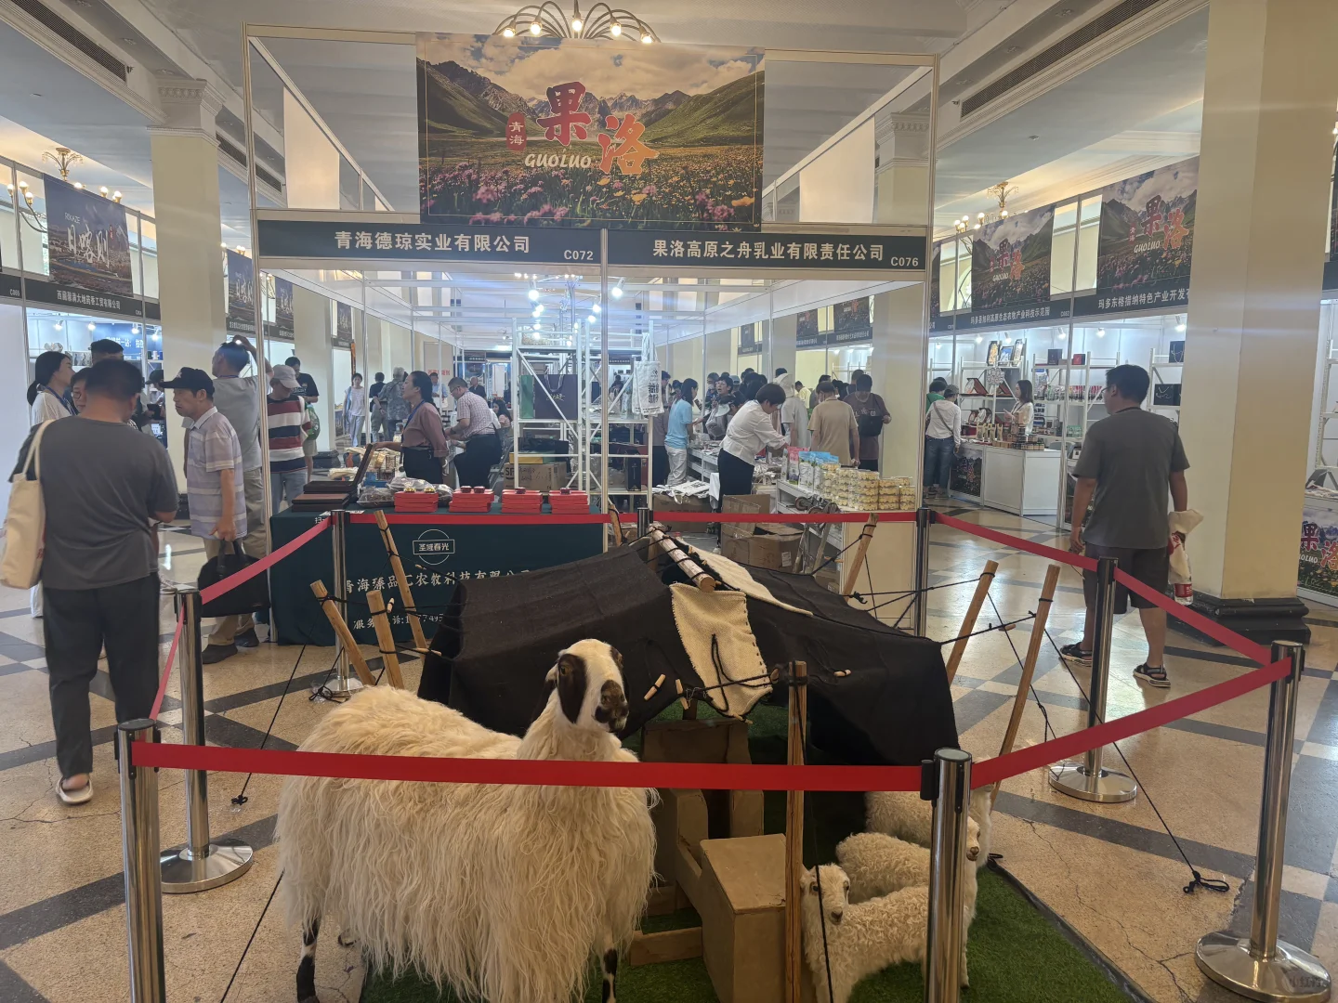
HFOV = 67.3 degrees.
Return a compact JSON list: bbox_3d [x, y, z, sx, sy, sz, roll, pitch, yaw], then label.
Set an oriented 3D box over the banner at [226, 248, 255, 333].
[{"bbox_3d":[-7.000,-3.416,16.655,0.050,1.250,2.050,-1,7,-8],"label":"banner"}]

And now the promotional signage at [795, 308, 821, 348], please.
[{"bbox_3d":[2.803,-3.814,20.624,0.050,1.140,2.000,-1,7,-8],"label":"promotional signage"}]

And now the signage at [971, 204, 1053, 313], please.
[{"bbox_3d":[4.052,-2.864,11.999,0.050,1.060,2.050,0,7,-7],"label":"signage"}]

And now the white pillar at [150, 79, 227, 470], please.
[{"bbox_3d":[-5.194,-2.131,11.031,0.580,4.620,0.610,0,7,-7],"label":"white pillar"}]

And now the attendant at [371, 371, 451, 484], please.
[{"bbox_3d":[-2.051,-0.223,8.000,0.600,1.610,0.480,-1,7,-11],"label":"attendant"}]

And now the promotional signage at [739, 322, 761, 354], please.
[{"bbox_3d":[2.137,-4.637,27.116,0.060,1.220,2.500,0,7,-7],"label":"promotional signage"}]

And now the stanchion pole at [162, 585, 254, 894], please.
[{"bbox_3d":[-1.504,0.735,3.187,0.320,0.912,0.320,0,7,-7],"label":"stanchion pole"}]

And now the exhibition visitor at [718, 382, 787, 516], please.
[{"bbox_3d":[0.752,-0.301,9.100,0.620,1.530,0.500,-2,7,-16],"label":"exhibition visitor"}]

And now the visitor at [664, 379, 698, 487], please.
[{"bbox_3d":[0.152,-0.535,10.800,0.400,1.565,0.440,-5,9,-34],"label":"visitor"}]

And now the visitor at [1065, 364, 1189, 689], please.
[{"bbox_3d":[2.467,0.106,5.475,0.580,1.660,0.500,-1,7,-9],"label":"visitor"}]

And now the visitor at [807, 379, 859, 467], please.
[{"bbox_3d":[1.617,-0.413,9.900,0.530,1.570,0.360,-1,7,-9],"label":"visitor"}]

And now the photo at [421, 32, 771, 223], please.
[{"bbox_3d":[-0.428,-2.094,5.751,1.975,1.035,0.050,0,7,-6],"label":"photo"}]

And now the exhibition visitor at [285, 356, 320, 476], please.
[{"bbox_3d":[-4.131,-0.729,11.300,0.500,1.770,0.380,-3,8,-27],"label":"exhibition visitor"}]

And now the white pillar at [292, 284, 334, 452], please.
[{"bbox_3d":[-6.019,-2.873,17.060,0.570,4.600,0.590,0,7,-7],"label":"white pillar"}]

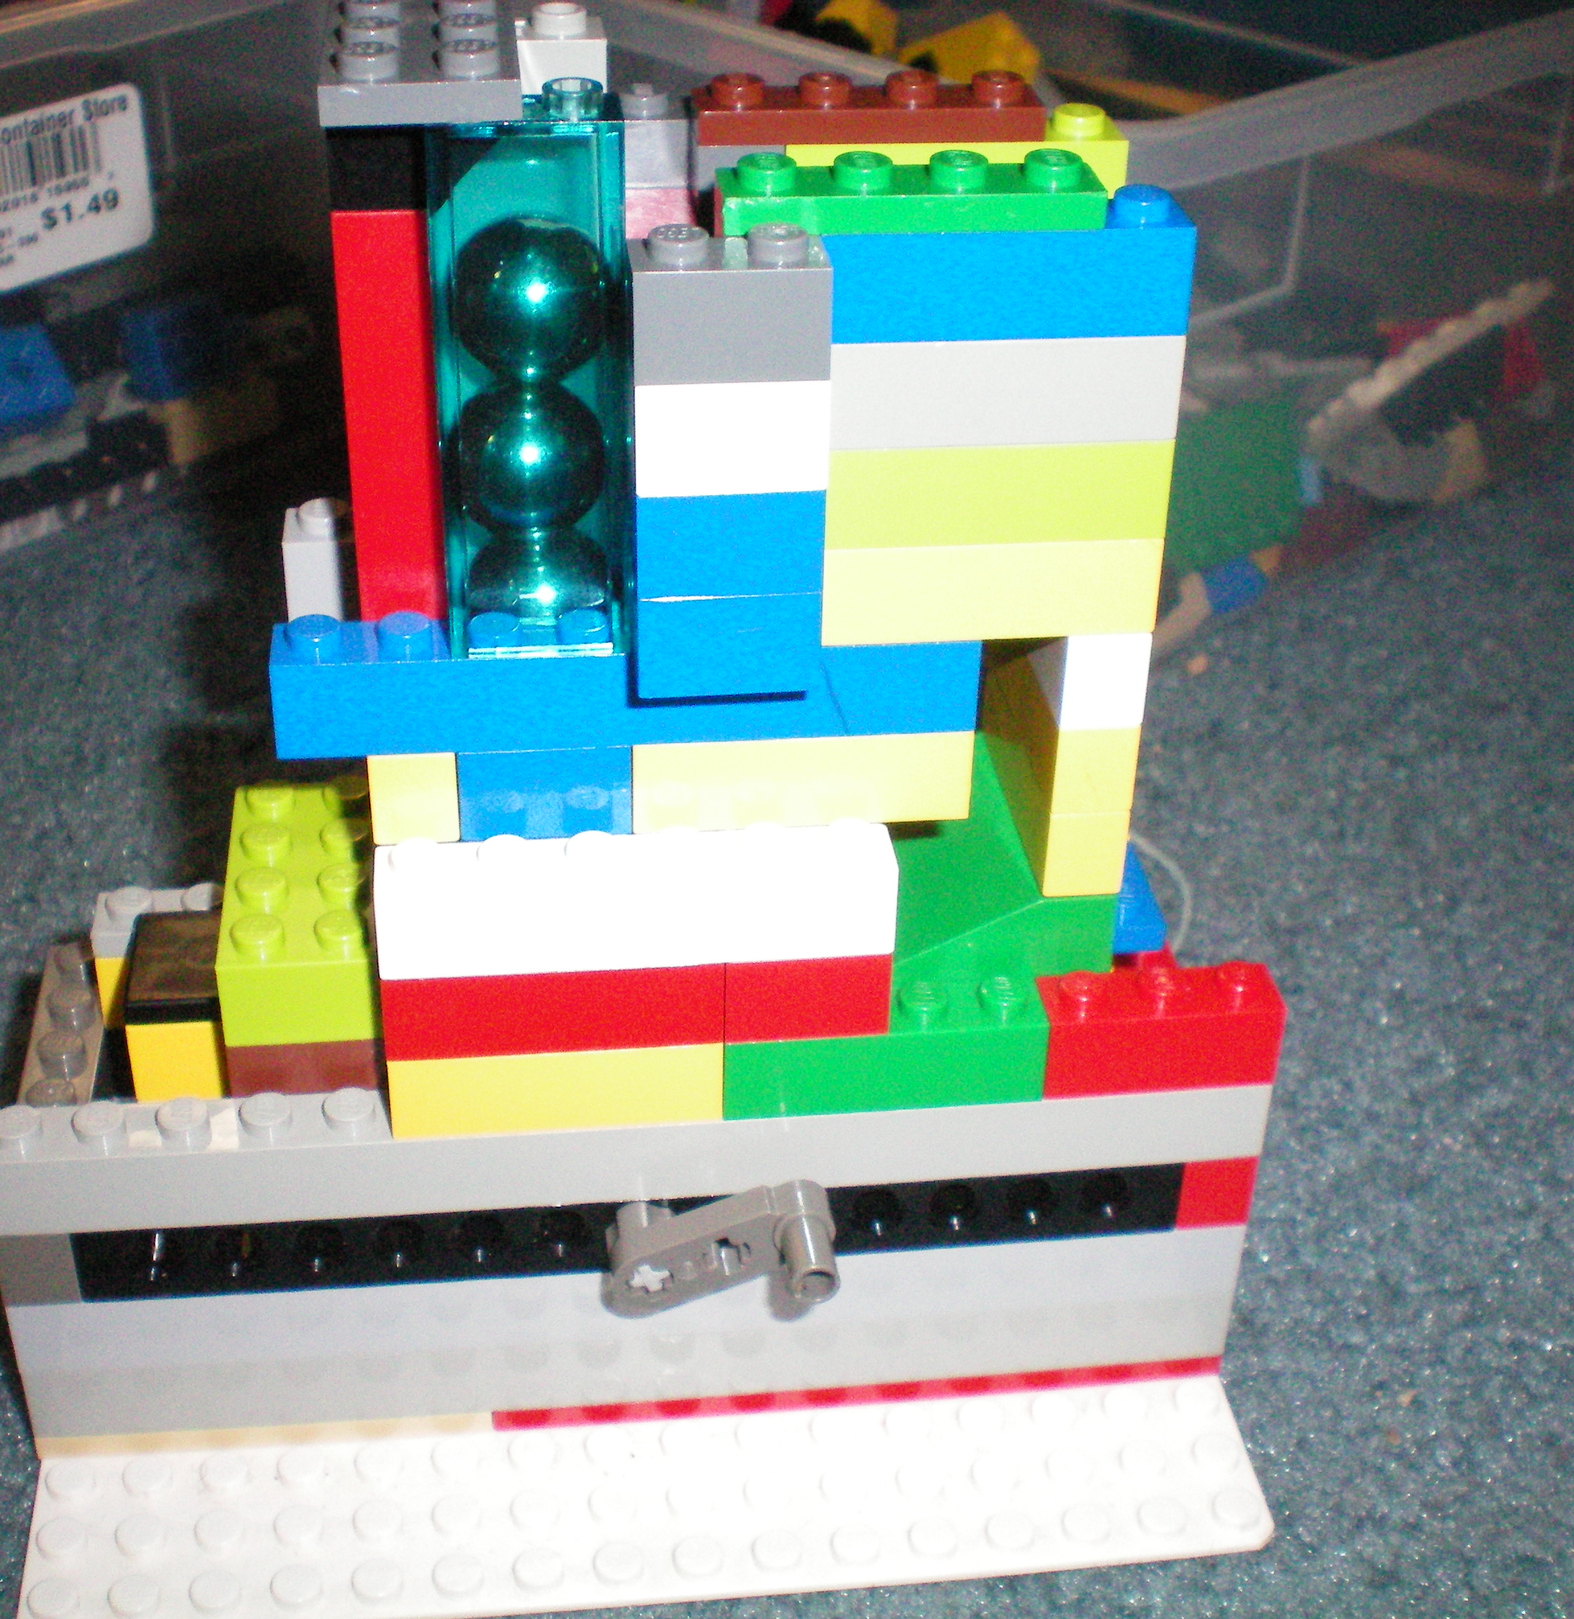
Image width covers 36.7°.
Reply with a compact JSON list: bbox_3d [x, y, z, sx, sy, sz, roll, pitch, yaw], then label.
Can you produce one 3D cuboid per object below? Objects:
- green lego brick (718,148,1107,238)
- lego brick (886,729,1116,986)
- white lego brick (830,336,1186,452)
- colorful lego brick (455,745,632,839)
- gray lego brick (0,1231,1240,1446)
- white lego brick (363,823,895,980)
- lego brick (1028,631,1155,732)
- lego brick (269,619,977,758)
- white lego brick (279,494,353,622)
[{"bbox_3d":[0.010,-0.052,0.197,0.032,0.005,0.008,-3,33,-7],"label":"green lego brick"},{"bbox_3d":[0.019,0.004,0.249,0.024,0.010,0.032,-3,33,-6],"label":"lego brick"},{"bbox_3d":[0.018,-0.038,0.207,0.032,0.011,0.008,-3,33,-7],"label":"white lego brick"},{"bbox_3d":[-0.023,-0.004,0.224,0.016,0.010,0.009,-3,33,-6],"label":"colorful lego brick"},{"bbox_3d":[-0.015,0.053,0.251,0.128,0.019,0.008,-3,33,-6],"label":"gray lego brick"},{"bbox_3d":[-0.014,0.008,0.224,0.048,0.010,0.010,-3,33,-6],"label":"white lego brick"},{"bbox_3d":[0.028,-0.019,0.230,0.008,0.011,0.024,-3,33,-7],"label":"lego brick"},{"bbox_3d":[-0.015,-0.013,0.219,0.064,0.011,0.008,-3,33,-7],"label":"lego brick"},{"bbox_3d":[-0.045,-0.025,0.236,0.008,0.011,0.008,-2,34,-6],"label":"white lego brick"}]

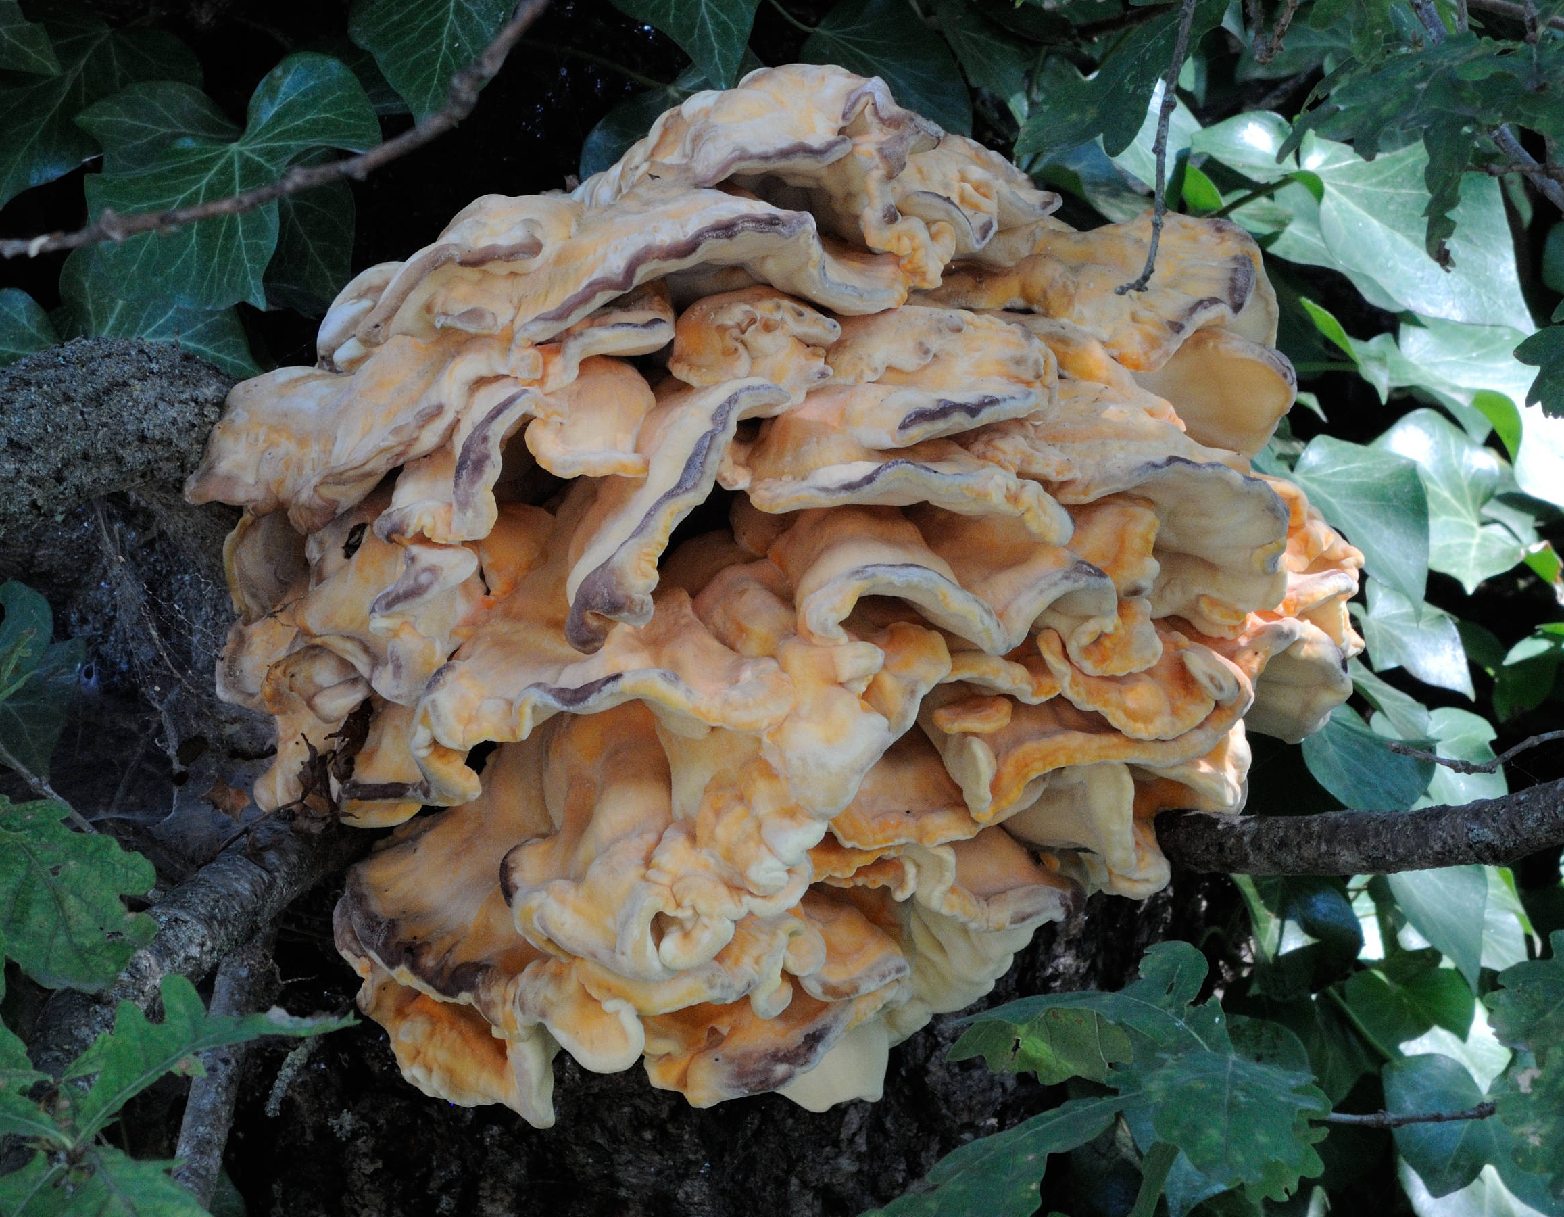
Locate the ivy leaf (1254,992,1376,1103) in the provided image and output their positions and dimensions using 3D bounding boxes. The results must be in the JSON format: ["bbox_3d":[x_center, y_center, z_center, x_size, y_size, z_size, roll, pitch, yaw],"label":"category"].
[{"bbox_3d":[0.157,0.129,2.770,0.038,0.040,0.014,0,-18,-6],"label":"ivy leaf"}]

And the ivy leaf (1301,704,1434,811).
[{"bbox_3d":[0.171,0.044,2.740,0.039,0.035,0.012,0,-21,9],"label":"ivy leaf"}]

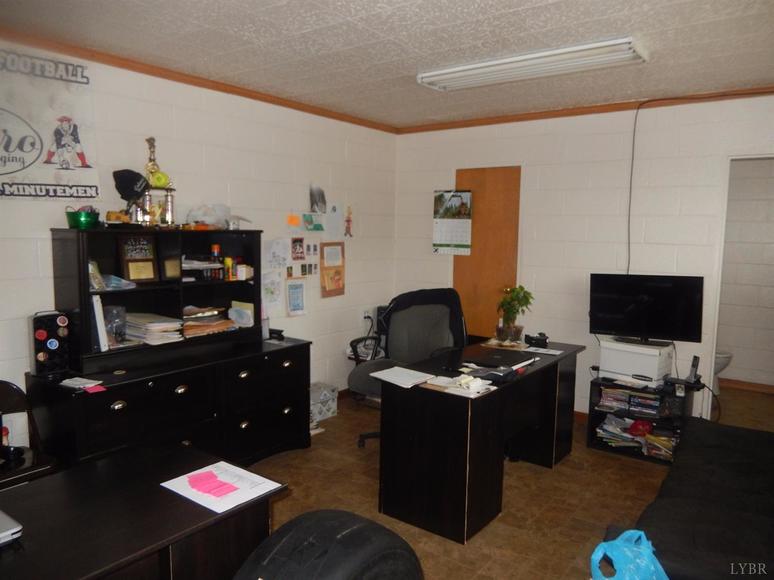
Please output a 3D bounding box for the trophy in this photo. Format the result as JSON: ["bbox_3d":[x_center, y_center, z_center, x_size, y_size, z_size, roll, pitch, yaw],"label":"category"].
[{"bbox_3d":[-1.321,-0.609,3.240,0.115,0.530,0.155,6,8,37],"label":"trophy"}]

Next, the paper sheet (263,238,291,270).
[{"bbox_3d":[-0.823,-0.270,4.194,0.010,0.222,0.275,6,8,37],"label":"paper sheet"}]

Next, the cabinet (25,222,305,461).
[{"bbox_3d":[-1.217,0.387,3.367,0.590,1.482,1.530,6,8,38],"label":"cabinet"}]

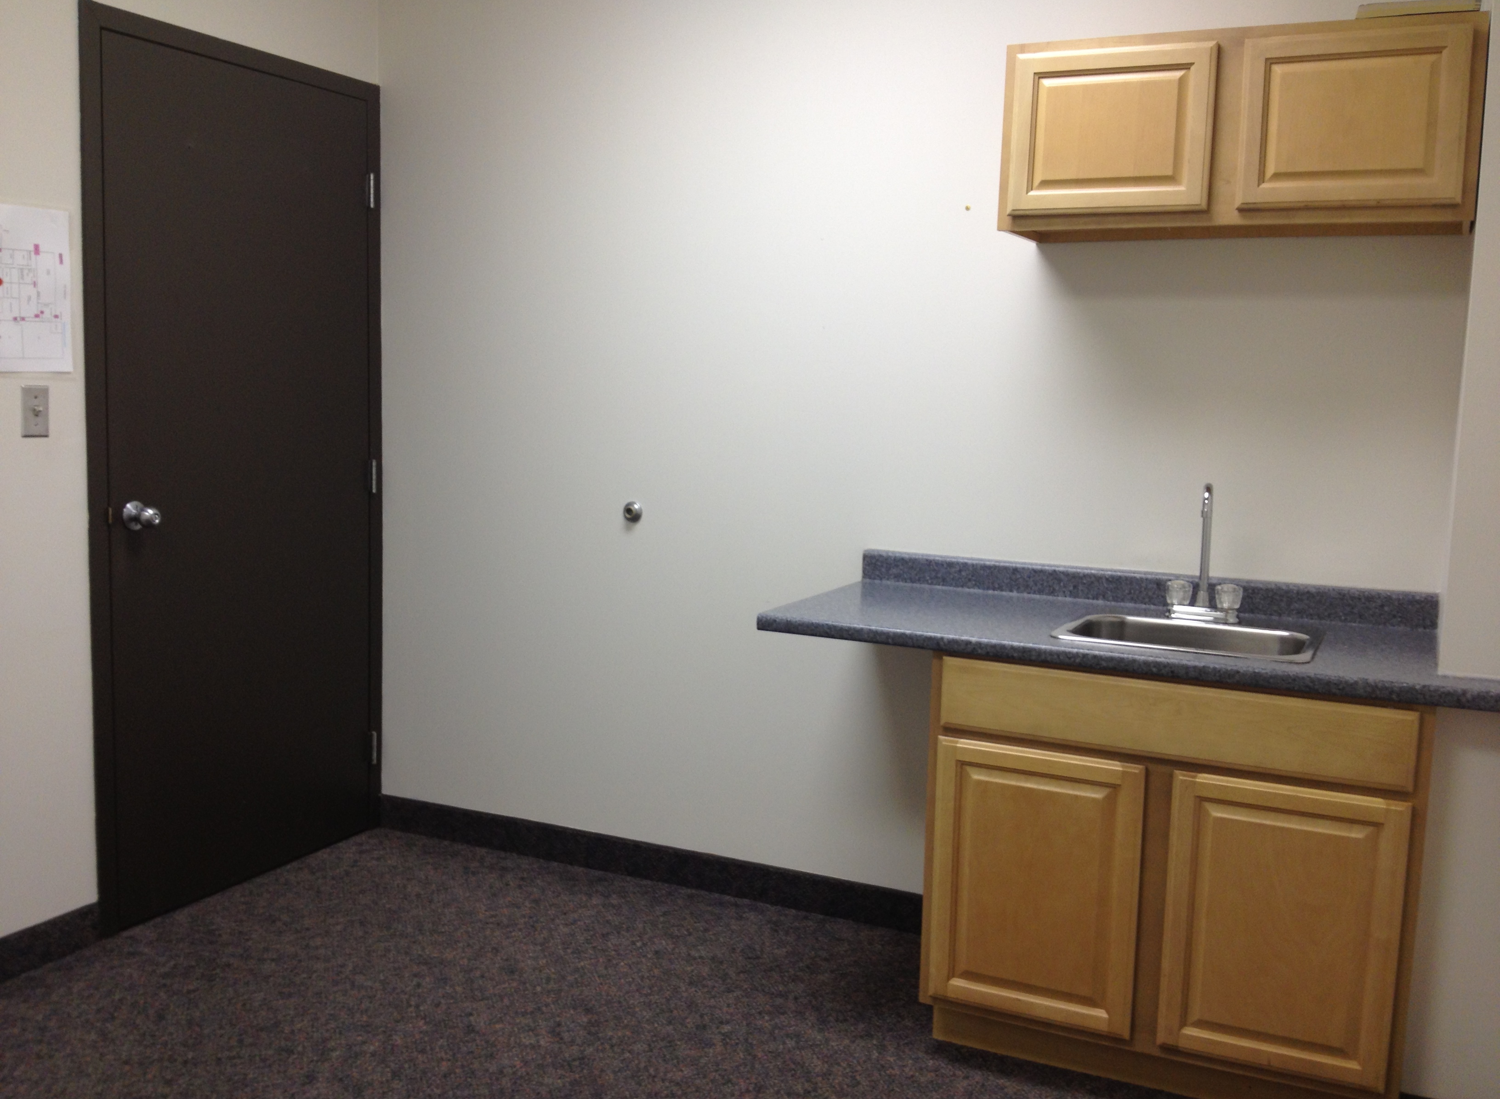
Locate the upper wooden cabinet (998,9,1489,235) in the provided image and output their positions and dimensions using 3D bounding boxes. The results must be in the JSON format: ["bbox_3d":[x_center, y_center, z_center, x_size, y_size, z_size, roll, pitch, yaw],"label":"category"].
[{"bbox_3d":[1.024,-0.857,3.181,0.925,0.383,0.330,5,7,25],"label":"upper wooden cabinet"}]

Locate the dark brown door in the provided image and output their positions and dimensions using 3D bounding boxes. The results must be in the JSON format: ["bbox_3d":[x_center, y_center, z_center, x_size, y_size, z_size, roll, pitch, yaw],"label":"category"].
[{"bbox_3d":[-1.322,-0.196,3.992,0.060,2.185,1.037,5,7,25],"label":"dark brown door"}]

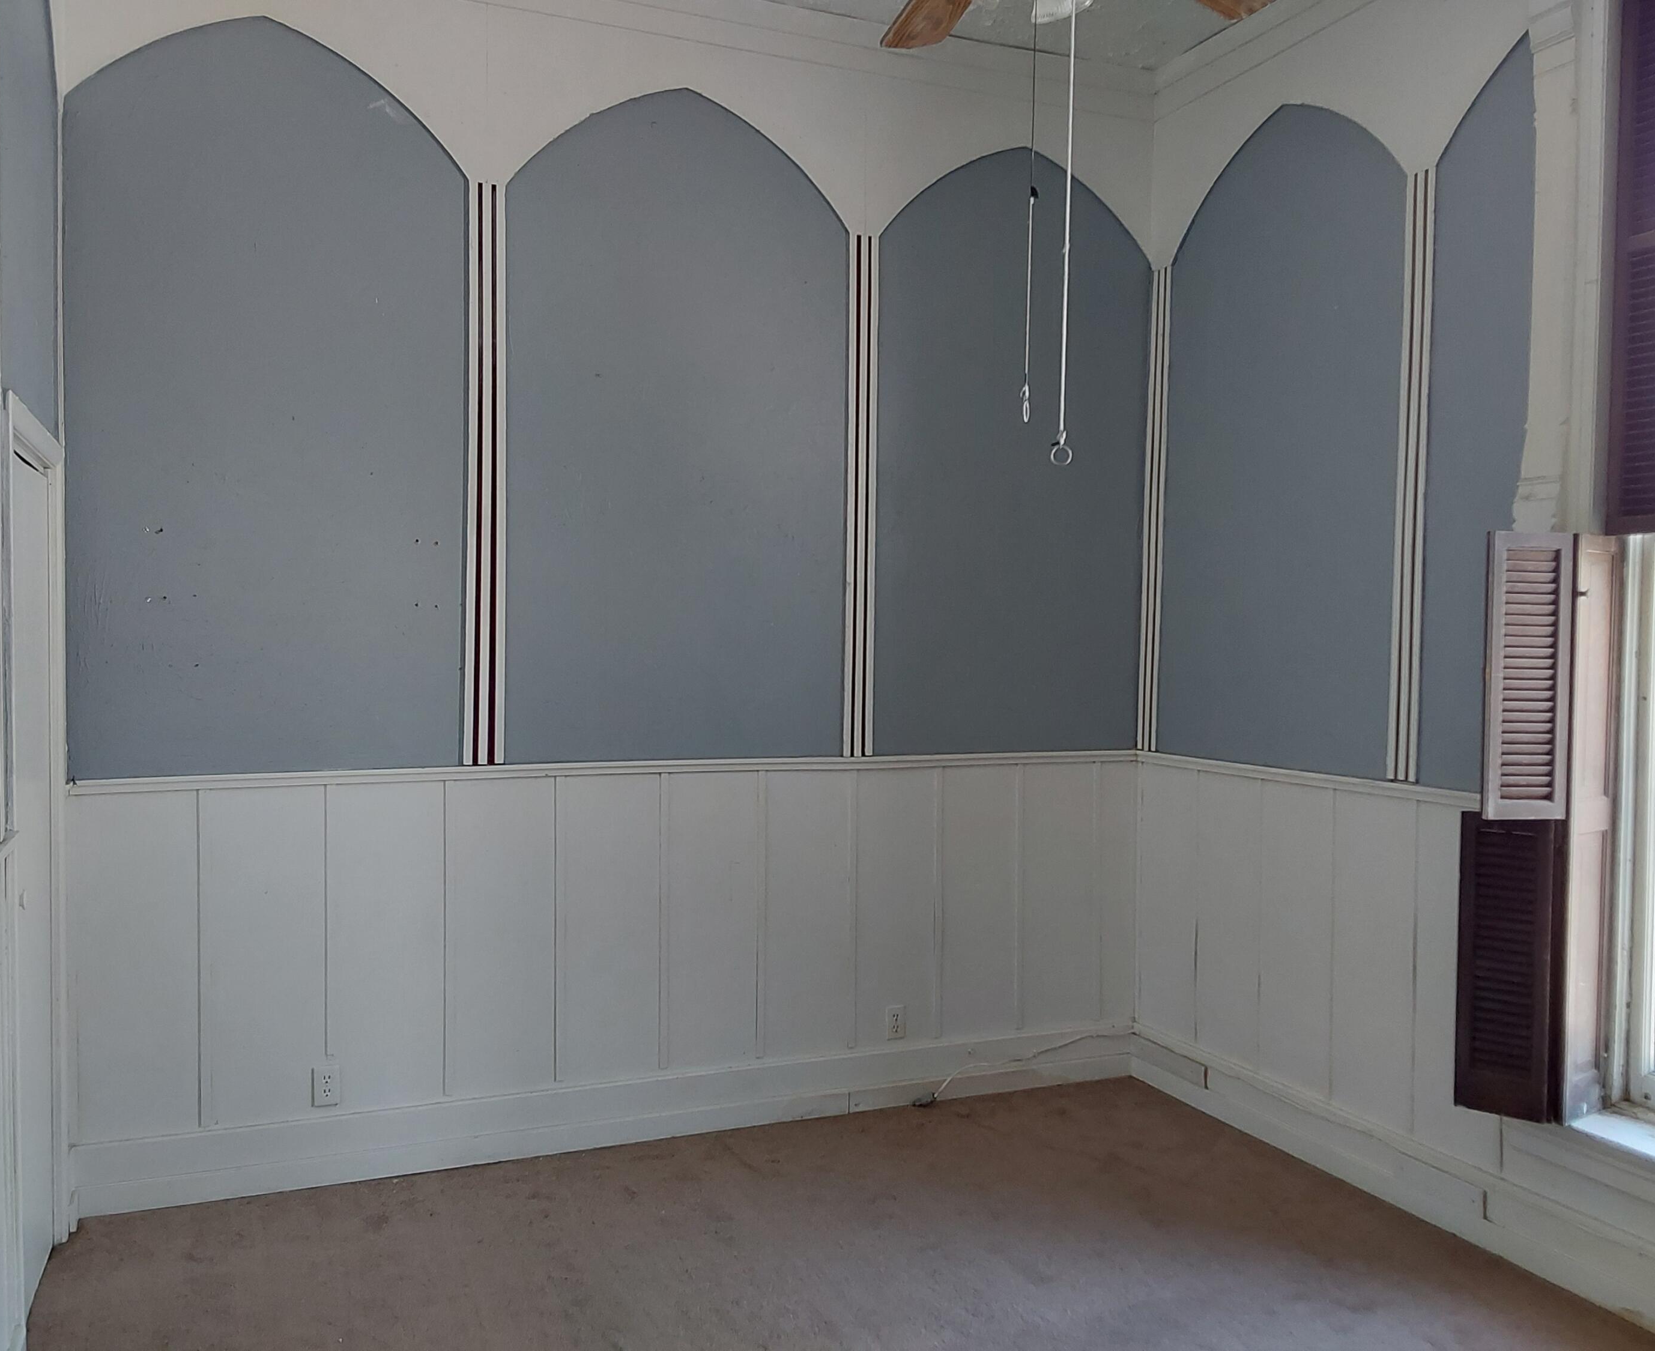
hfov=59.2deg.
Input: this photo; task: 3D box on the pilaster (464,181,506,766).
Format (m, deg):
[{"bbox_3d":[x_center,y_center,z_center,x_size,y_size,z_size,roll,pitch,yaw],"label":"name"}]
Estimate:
[{"bbox_3d":[-0.941,-0.543,4.012,0.102,1.591,0.028,0,2,-23],"label":"pilaster"}]

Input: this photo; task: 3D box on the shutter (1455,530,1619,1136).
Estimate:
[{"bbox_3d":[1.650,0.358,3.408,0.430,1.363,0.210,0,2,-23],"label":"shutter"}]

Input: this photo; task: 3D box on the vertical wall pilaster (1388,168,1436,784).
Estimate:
[{"bbox_3d":[1.523,-0.509,3.792,0.028,1.591,0.095,0,2,-23],"label":"vertical wall pilaster"}]

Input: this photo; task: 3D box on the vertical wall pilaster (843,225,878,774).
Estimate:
[{"bbox_3d":[0.104,-0.547,4.464,0.097,1.591,0.028,0,2,-23],"label":"vertical wall pilaster"}]

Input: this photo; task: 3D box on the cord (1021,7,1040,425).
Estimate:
[{"bbox_3d":[0.340,-0.758,2.420,0.025,0.682,0.030,0,2,-23],"label":"cord"}]

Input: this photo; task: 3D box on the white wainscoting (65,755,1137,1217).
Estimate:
[{"bbox_3d":[-0.428,0.810,4.281,3.179,1.105,0.050,0,2,-23],"label":"white wainscoting"}]

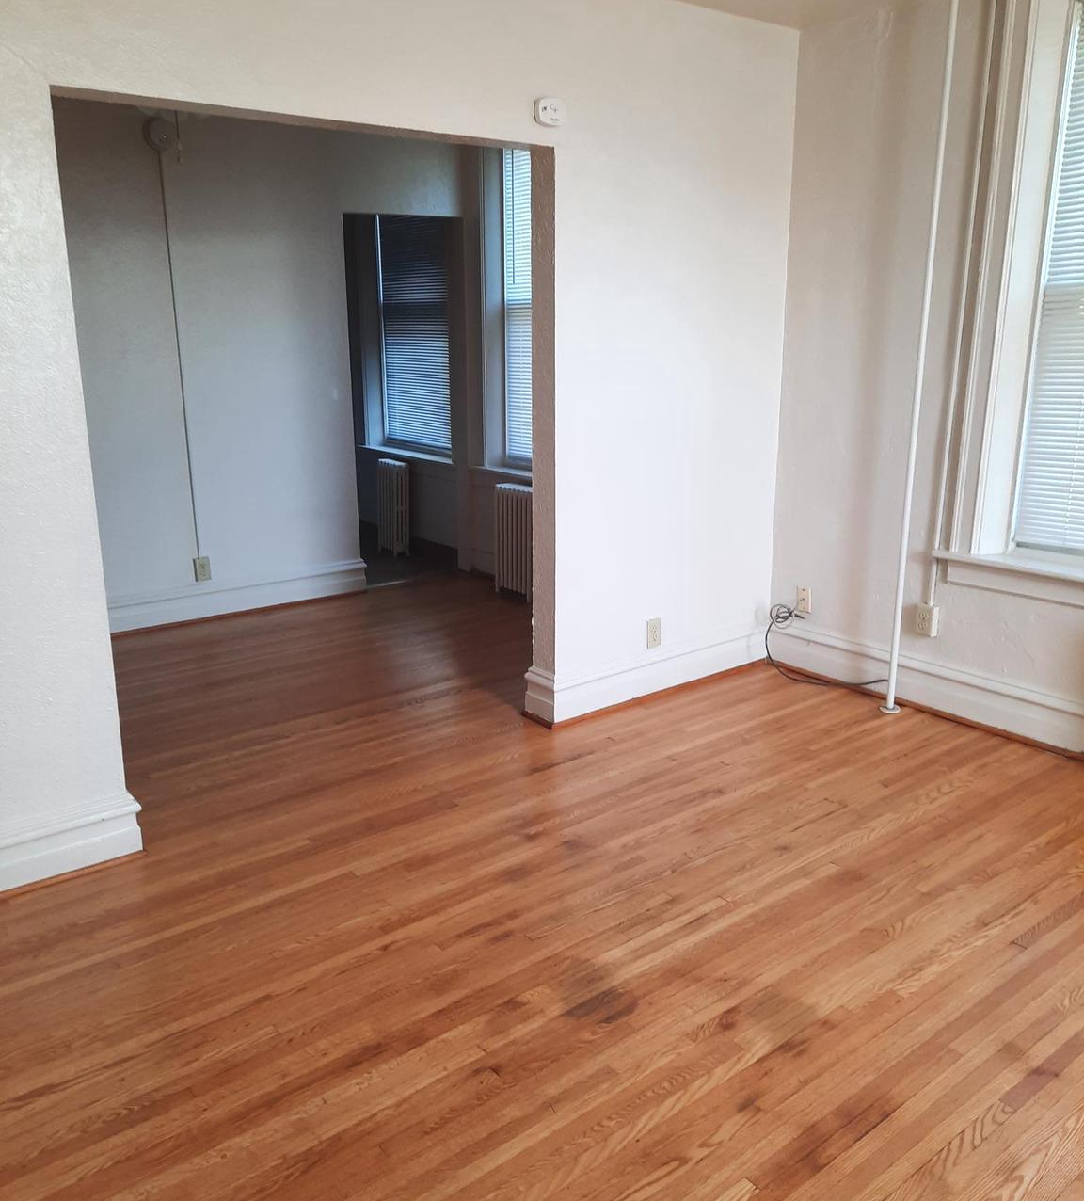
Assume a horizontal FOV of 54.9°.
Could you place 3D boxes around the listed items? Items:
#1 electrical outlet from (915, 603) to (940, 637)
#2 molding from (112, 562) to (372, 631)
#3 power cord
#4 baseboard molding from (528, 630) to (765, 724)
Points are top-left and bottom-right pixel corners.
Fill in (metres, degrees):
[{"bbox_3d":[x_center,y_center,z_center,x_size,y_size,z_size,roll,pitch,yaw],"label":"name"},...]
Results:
[{"bbox_3d":[1.529,0.074,4.122,0.044,0.118,0.069,-11,19,-36],"label":"electrical outlet"},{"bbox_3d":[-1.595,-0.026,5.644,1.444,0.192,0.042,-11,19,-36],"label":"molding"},{"bbox_3d":[1.208,0.216,4.499,0.128,0.294,0.627,-11,19,-36],"label":"power cord"},{"bbox_3d":[0.493,0.277,4.467,1.284,0.193,0.196,-11,19,-36],"label":"baseboard molding"}]

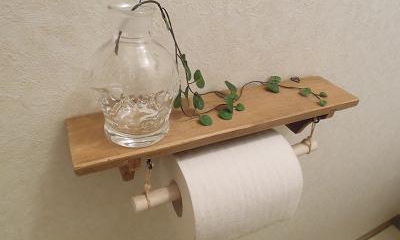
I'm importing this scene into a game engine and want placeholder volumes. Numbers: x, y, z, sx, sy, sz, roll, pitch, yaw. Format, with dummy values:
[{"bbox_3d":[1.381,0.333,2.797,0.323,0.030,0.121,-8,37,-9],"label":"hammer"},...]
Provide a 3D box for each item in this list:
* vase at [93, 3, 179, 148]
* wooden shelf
[{"bbox_3d":[-0.043,-0.030,0.191,0.058,0.091,0.058,-12,41,-25],"label":"vase"},{"bbox_3d":[0.032,-0.008,0.259,0.283,0.008,0.056,-12,41,-25],"label":"wooden shelf"}]

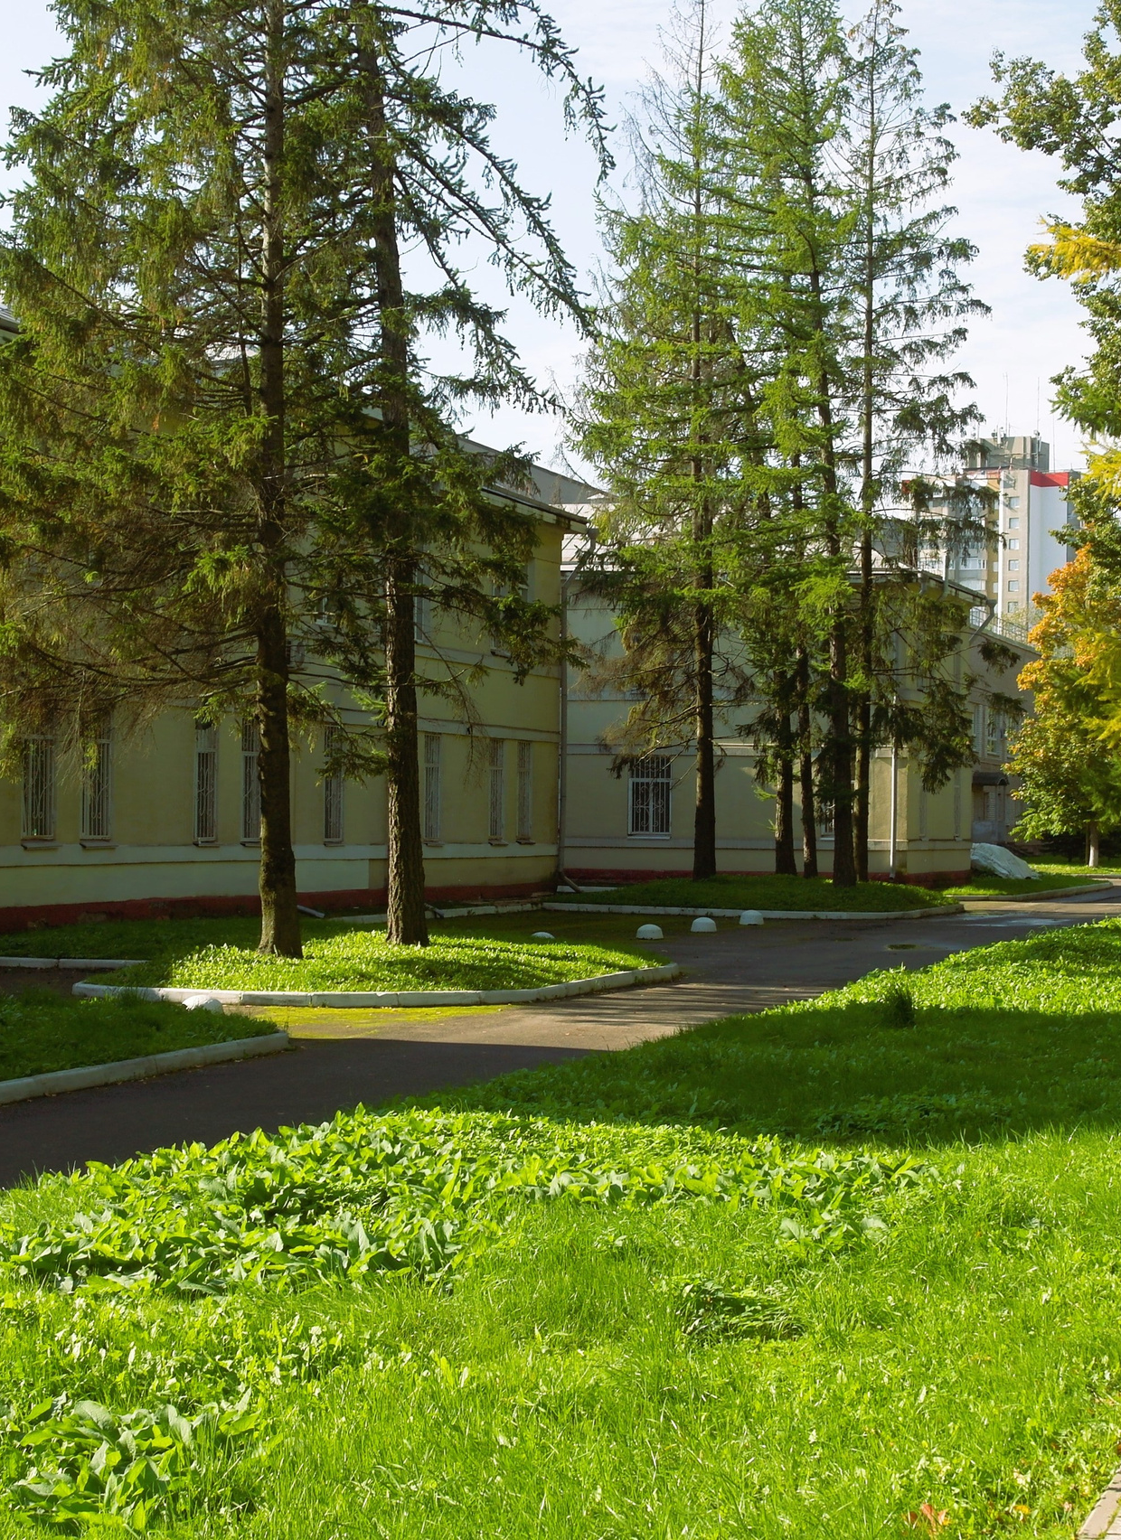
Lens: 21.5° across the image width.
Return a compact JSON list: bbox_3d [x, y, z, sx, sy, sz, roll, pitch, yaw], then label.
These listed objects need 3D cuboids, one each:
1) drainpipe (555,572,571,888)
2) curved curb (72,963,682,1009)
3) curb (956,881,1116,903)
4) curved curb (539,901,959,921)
[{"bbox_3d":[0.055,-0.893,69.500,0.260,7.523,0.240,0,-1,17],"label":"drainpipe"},{"bbox_3d":[-0.951,2.546,34.649,9.237,0.150,3.588,1,-1,-39],"label":"curved curb"},{"bbox_3d":[15.017,3.624,88.190,1.870,0.150,19.908,0,-1,23],"label":"curb"},{"bbox_3d":[5.077,3.177,65.837,10.373,0.150,4.846,1,-1,-14],"label":"curved curb"}]

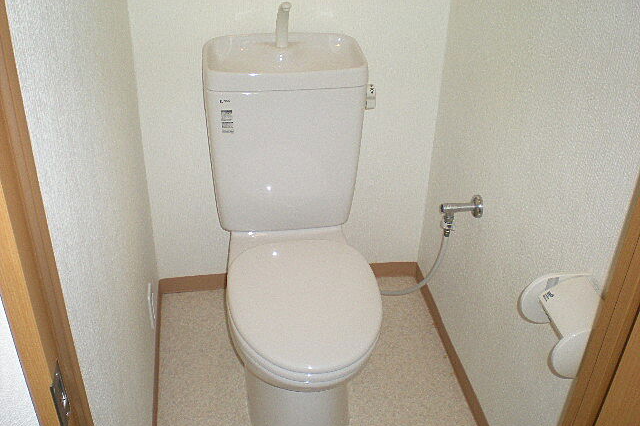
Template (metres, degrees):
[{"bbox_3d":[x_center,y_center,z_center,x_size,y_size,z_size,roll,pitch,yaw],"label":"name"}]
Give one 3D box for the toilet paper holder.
[{"bbox_3d":[0.438,0.194,1.228,0.125,0.113,0.144,-3,33,-8],"label":"toilet paper holder"}]

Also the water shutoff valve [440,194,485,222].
[{"bbox_3d":[0.356,-0.007,1.789,0.101,0.073,0.060,-3,33,-8],"label":"water shutoff valve"}]

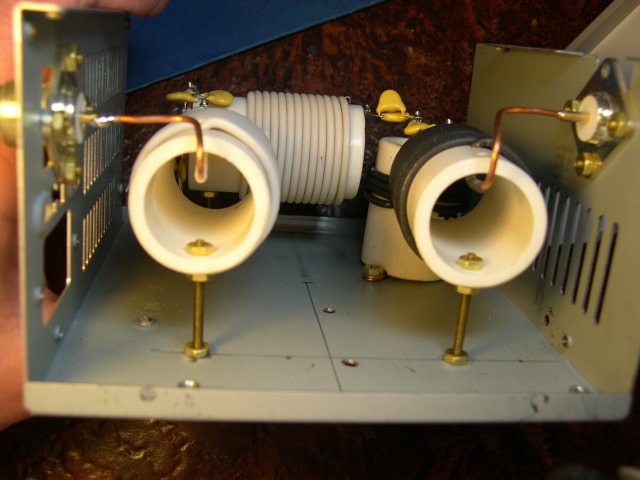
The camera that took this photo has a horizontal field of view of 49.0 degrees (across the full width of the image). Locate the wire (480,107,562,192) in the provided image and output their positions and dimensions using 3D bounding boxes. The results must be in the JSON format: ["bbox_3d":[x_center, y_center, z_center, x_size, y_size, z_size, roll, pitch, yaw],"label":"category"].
[{"bbox_3d":[0.052,-0.024,0.182,0.029,0.022,0.006,-9,22,-40],"label":"wire"}]

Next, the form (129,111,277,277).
[{"bbox_3d":[-0.031,-0.016,0.196,0.037,0.037,0.061,4,16,-6],"label":"form"}]

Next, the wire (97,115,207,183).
[{"bbox_3d":[-0.040,-0.022,0.164,0.025,0.016,0.006,6,17,0],"label":"wire"}]

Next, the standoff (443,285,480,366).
[{"bbox_3d":[0.039,0.021,0.193,0.007,0.025,0.007,3,17,-9],"label":"standoff"}]

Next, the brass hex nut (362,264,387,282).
[{"bbox_3d":[0.020,0.012,0.255,0.008,0.004,0.007,3,17,-8],"label":"brass hex nut"}]

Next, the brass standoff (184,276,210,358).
[{"bbox_3d":[-0.031,0.018,0.182,0.007,0.025,0.007,3,17,-9],"label":"brass standoff"}]

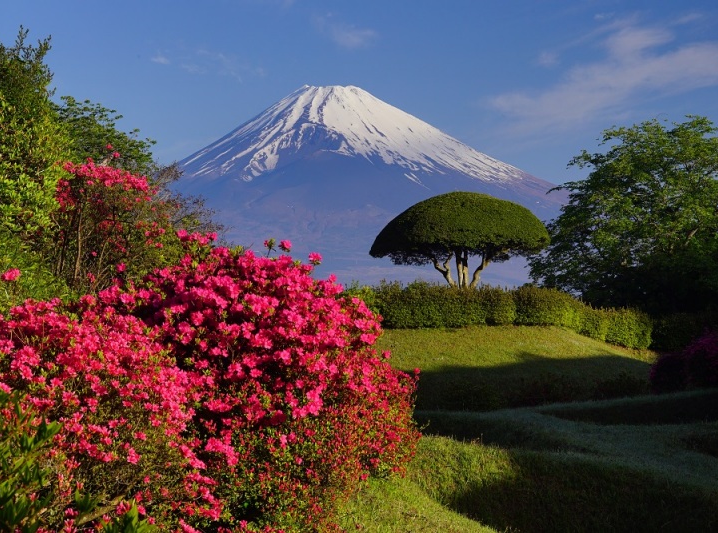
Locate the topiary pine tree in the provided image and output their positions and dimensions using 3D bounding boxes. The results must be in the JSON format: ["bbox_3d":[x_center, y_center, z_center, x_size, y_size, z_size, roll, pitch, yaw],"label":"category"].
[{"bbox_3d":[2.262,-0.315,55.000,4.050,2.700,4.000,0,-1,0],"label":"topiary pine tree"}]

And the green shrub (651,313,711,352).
[{"bbox_3d":[6.334,1.296,48.000,1.200,0.820,1.100,0,-1,0],"label":"green shrub"}]

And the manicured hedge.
[{"bbox_3d":[2.779,0.962,48.000,6.100,1.300,1.500,0,-1,0],"label":"manicured hedge"}]

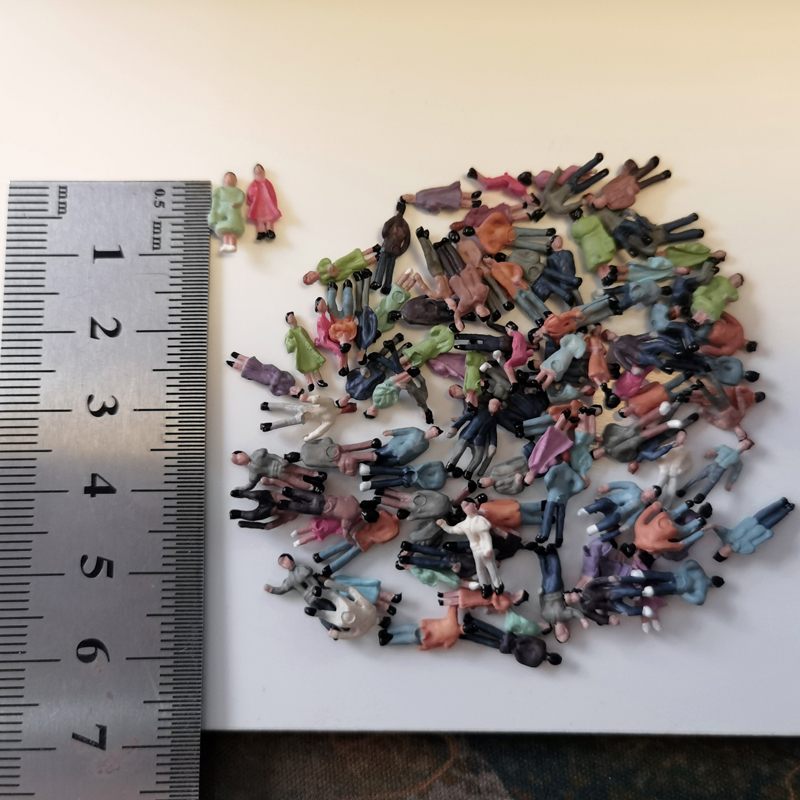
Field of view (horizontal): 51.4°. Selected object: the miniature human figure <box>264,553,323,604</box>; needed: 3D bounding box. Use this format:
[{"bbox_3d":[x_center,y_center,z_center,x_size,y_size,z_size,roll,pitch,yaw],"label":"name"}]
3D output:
[{"bbox_3d":[-0.011,0.024,0.100,0.007,0.003,0.012,-37,84,-6],"label":"miniature human figure"}]

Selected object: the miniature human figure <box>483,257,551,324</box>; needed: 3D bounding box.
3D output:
[{"bbox_3d":[0.015,-0.014,0.105,0.004,0.003,0.011,-42,84,-7],"label":"miniature human figure"}]

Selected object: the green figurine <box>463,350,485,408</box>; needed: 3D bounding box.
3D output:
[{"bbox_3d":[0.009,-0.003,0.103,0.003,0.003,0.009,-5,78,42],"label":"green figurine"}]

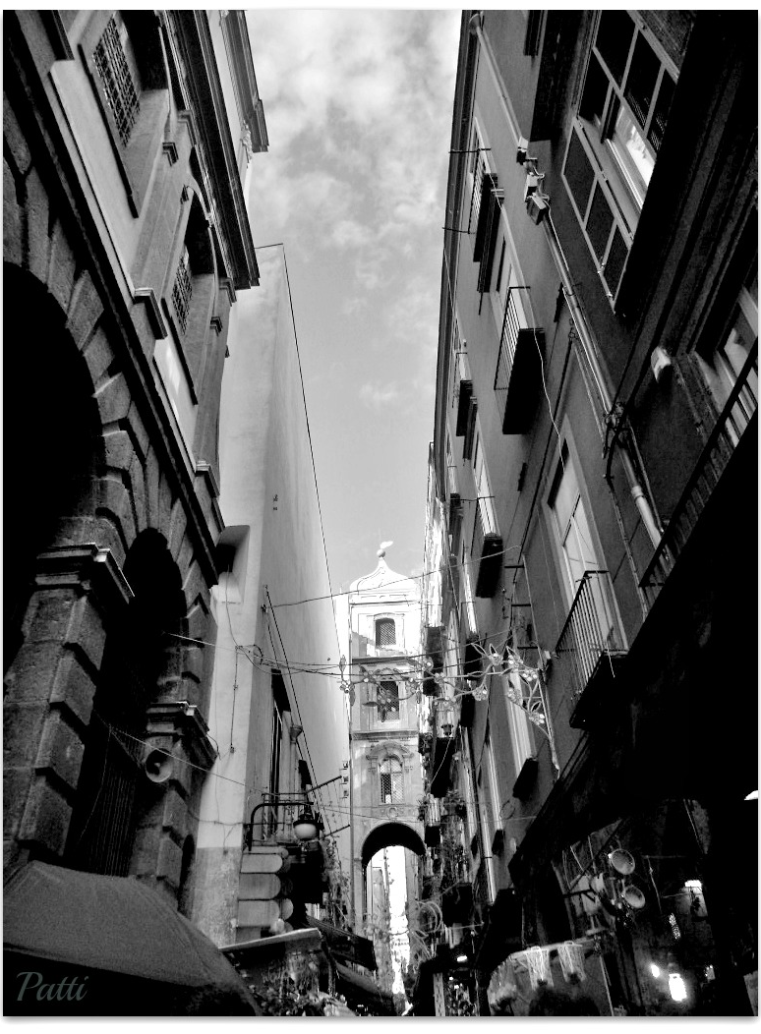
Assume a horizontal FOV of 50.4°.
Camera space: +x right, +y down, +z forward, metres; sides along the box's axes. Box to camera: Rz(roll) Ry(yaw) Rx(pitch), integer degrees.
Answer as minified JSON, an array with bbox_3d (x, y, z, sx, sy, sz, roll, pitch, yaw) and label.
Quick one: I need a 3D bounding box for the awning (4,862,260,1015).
[{"bbox_3d":[-1.583,2.138,4.185,1.600,0.700,2.400,-17,-41,17],"label":"awning"}]

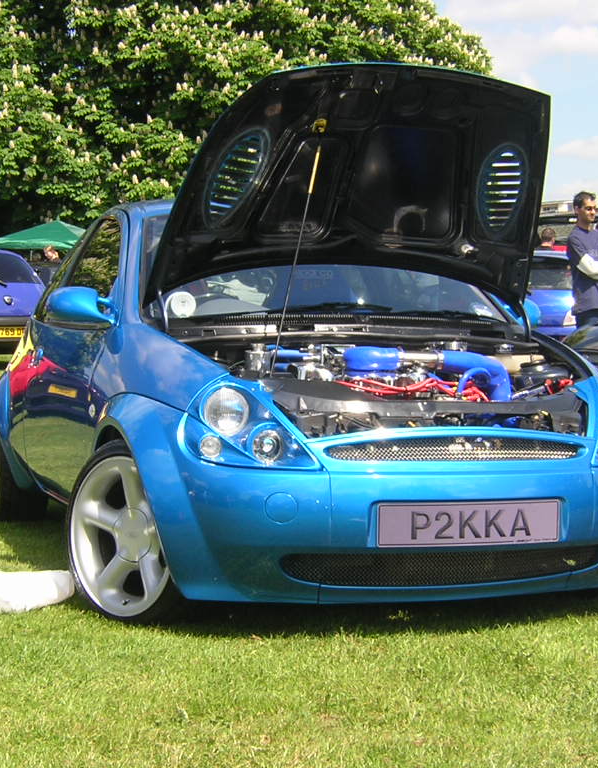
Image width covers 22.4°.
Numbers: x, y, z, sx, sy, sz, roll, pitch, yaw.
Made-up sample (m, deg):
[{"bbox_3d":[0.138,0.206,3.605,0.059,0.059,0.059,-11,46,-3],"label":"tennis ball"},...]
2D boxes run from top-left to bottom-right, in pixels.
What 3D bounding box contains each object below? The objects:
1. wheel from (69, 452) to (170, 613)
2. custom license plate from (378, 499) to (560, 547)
[{"bbox_3d":[-0.443,0.429,4.312,0.455,0.455,0.190,3,4,43],"label":"wheel"},{"bbox_3d":[0.442,0.359,3.890,0.520,0.112,0.015,1,1,-19],"label":"custom license plate"}]

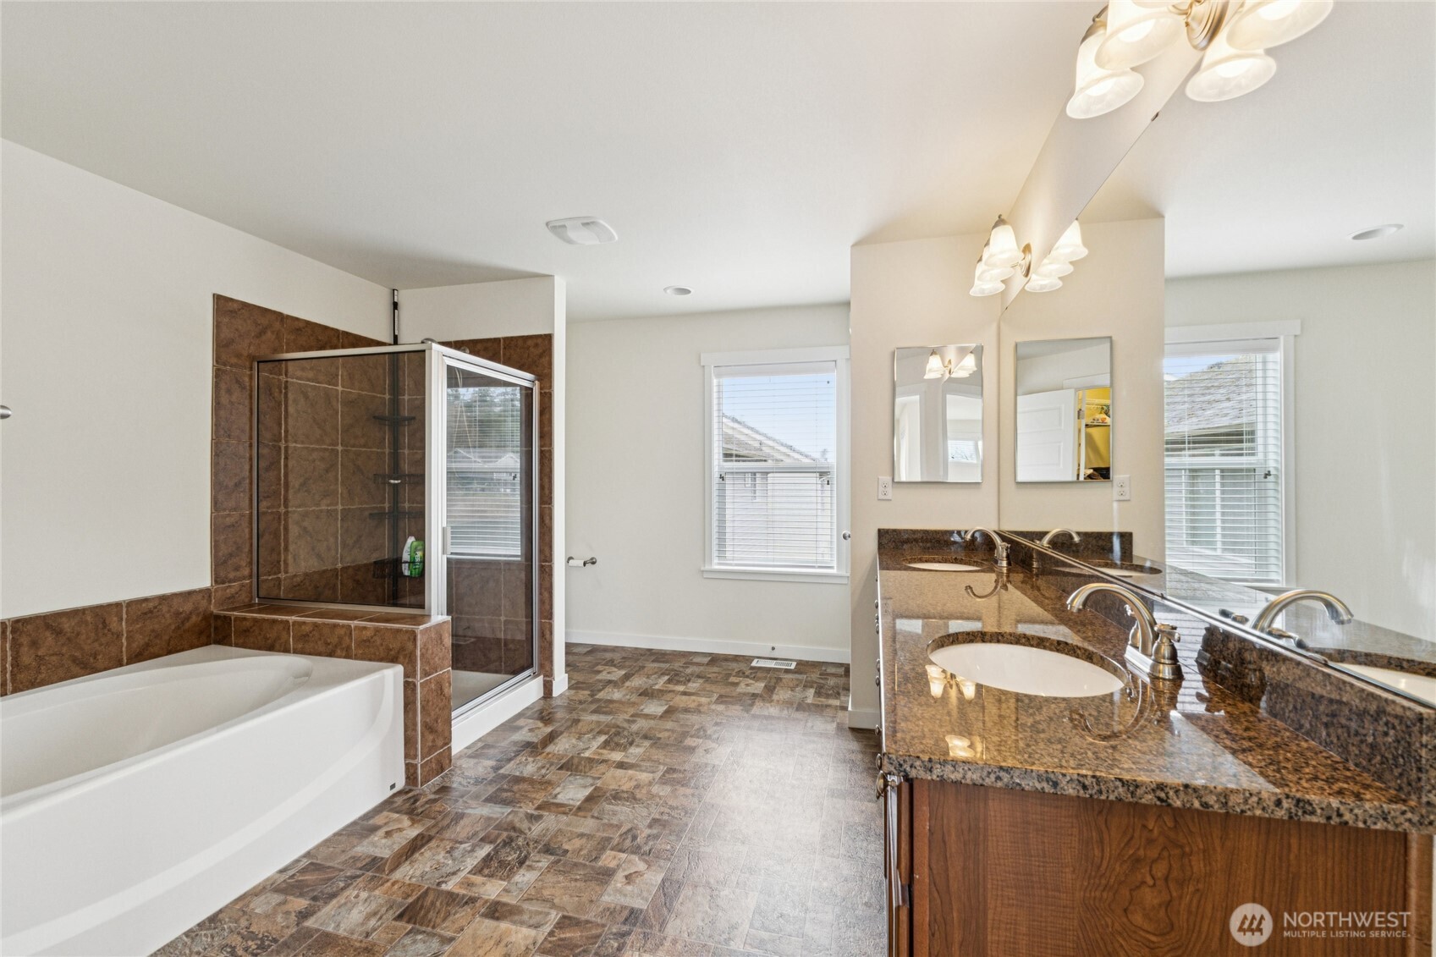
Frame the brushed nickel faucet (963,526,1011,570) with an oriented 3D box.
[{"bbox_3d":[1.101,0.277,2.446,0.175,0.155,0.235,0,0,15],"label":"brushed nickel faucet"}]

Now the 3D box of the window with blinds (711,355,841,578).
[{"bbox_3d":[0.385,-0.084,4.207,0.910,1.480,0.100,0,0,15],"label":"window with blinds"}]

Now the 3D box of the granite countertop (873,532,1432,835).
[{"bbox_3d":[0.782,0.318,1.807,0.570,0.130,2.305,0,0,15],"label":"granite countertop"}]

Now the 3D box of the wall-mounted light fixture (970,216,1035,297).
[{"bbox_3d":[1.131,-0.879,2.389,0.187,0.200,0.475,0,0,15],"label":"wall-mounted light fixture"}]

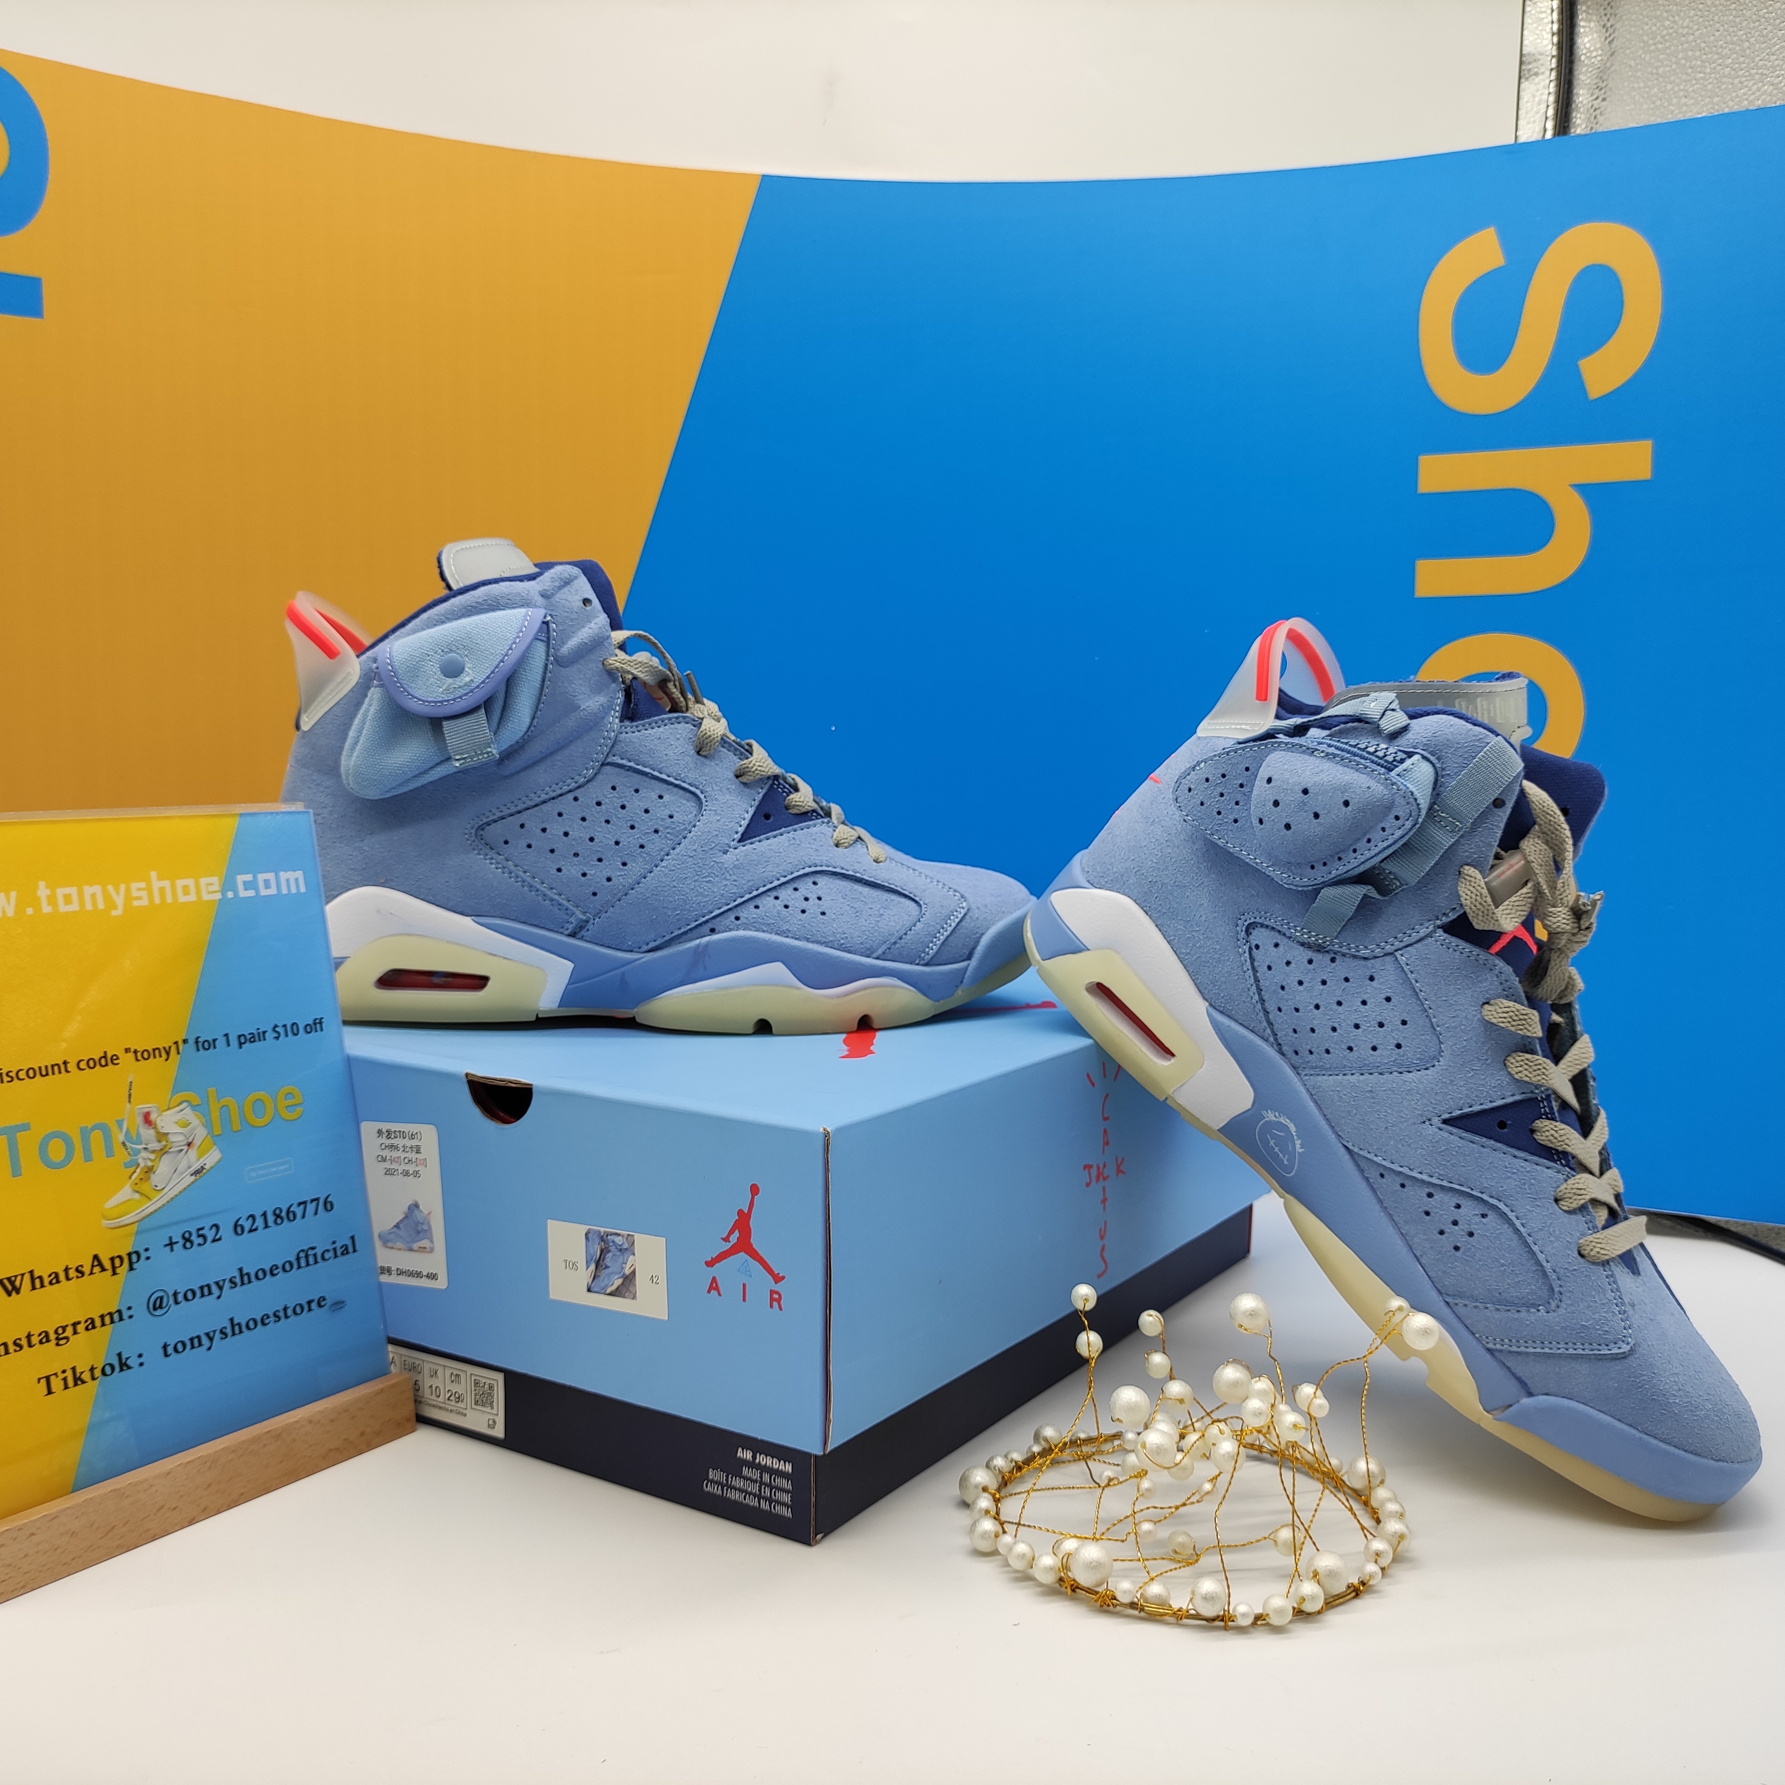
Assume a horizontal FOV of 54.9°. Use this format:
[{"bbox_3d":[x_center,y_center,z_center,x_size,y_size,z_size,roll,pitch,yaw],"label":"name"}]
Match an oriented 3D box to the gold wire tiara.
[{"bbox_3d":[0.090,0.162,0.537,0.140,0.068,0.143,1,4,0],"label":"gold wire tiara"}]

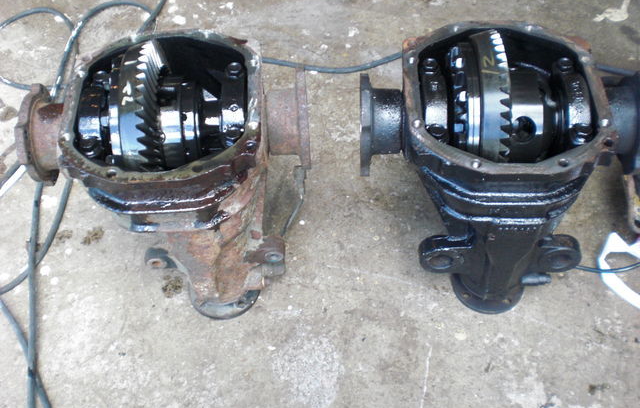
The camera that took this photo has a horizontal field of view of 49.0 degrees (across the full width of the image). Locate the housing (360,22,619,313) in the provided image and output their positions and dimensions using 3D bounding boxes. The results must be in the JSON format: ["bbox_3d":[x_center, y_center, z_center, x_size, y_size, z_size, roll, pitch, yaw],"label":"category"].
[{"bbox_3d":[0.204,-0.037,0.863,0.313,0.365,0.228,0,52,2],"label":"housing"}]

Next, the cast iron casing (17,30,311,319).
[{"bbox_3d":[-0.163,-0.029,0.863,0.309,0.365,0.228,-4,52,-1],"label":"cast iron casing"}]

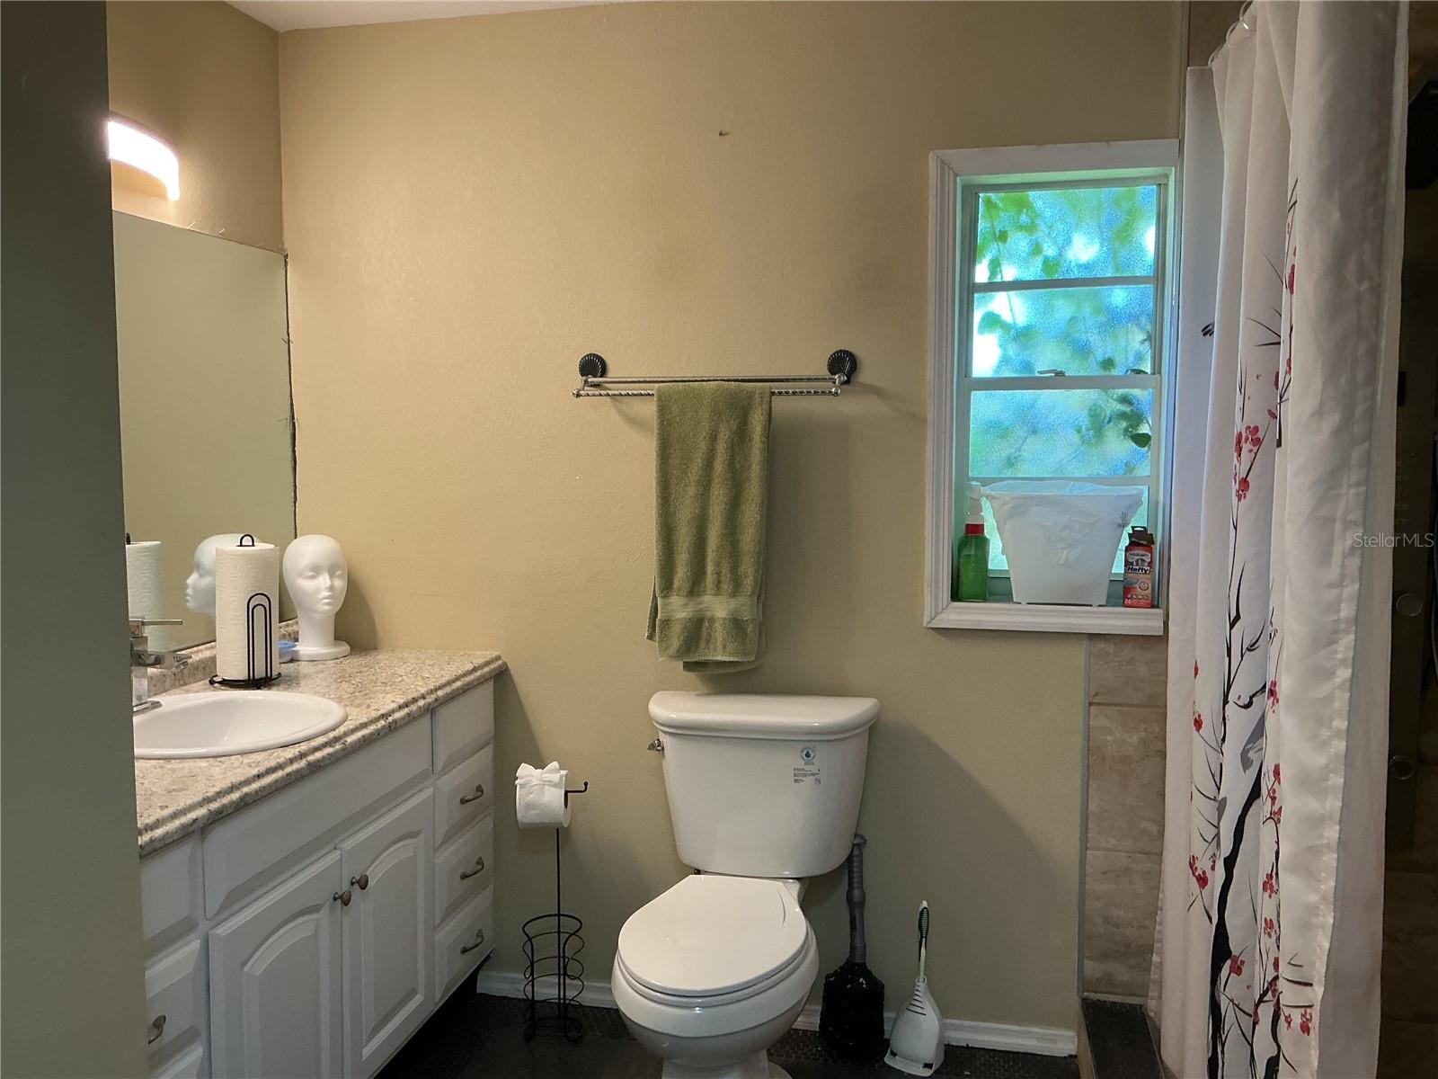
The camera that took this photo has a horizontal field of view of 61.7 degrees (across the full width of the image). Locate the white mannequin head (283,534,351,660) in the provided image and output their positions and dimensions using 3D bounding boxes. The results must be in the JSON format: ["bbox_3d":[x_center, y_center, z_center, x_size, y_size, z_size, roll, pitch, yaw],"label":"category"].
[{"bbox_3d":[-0.944,0.130,2.834,0.169,0.280,0.206,-3,6,-29],"label":"white mannequin head"}]

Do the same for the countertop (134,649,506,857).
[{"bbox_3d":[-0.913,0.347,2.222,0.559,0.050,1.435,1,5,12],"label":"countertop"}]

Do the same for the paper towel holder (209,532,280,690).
[{"bbox_3d":[-1.002,0.143,2.541,0.159,0.305,0.159,-2,5,-18],"label":"paper towel holder"}]

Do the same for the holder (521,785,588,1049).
[{"bbox_3d":[-0.375,0.837,2.753,0.167,0.590,0.145,1,5,12],"label":"holder"}]

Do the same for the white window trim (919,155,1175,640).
[{"bbox_3d":[0.695,-0.308,2.549,0.499,1.027,0.065,1,5,12],"label":"white window trim"}]

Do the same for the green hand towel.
[{"bbox_3d":[-0.022,-0.024,2.641,0.276,0.634,0.065,1,5,12],"label":"green hand towel"}]

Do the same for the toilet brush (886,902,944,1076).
[{"bbox_3d":[0.438,0.963,2.638,0.120,0.356,0.105,3,6,34],"label":"toilet brush"}]

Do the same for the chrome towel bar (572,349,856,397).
[{"bbox_3d":[-0.023,-0.364,2.647,0.641,0.099,0.110,1,5,12],"label":"chrome towel bar"}]

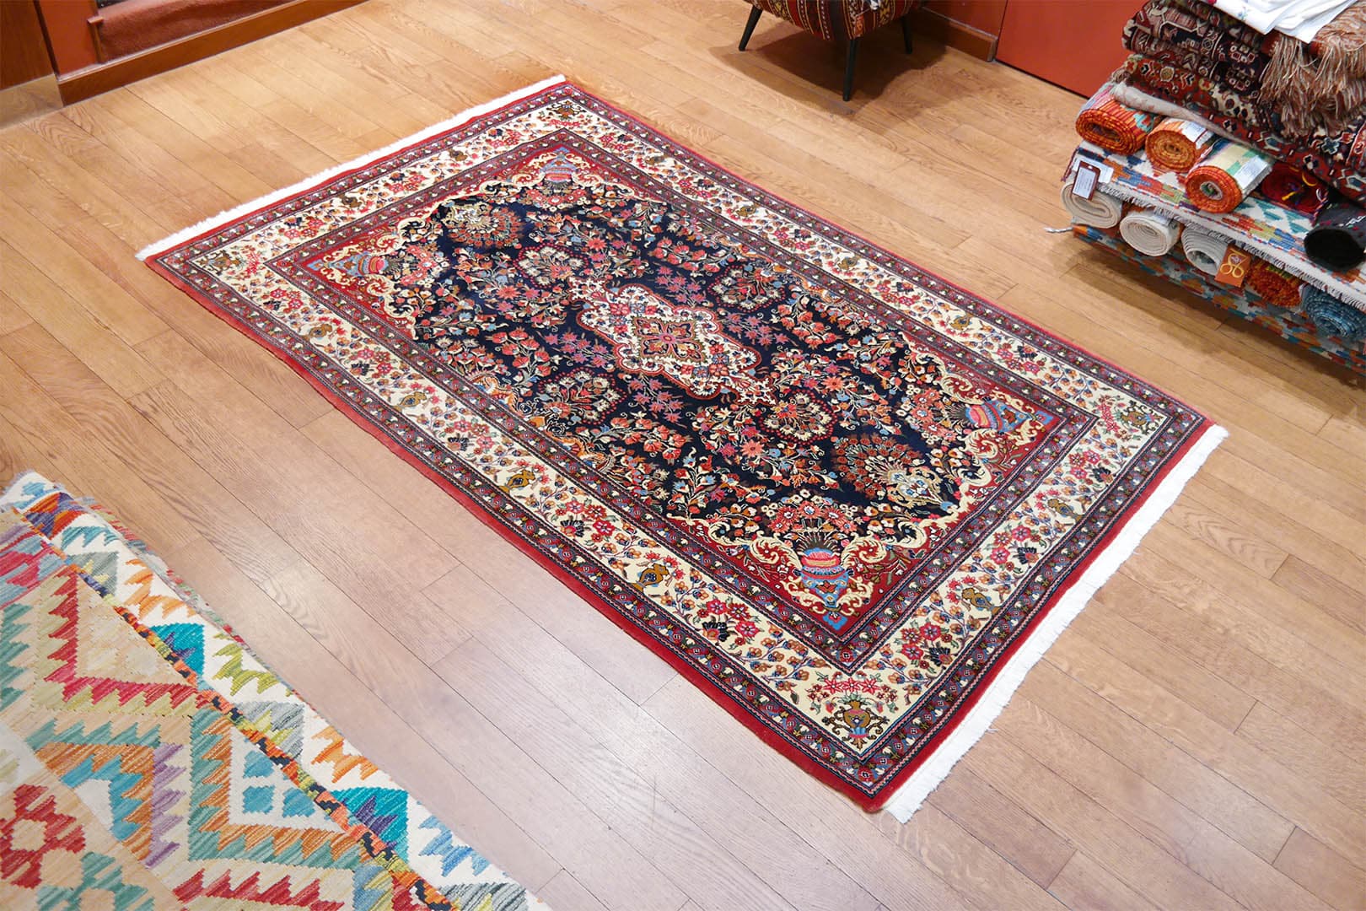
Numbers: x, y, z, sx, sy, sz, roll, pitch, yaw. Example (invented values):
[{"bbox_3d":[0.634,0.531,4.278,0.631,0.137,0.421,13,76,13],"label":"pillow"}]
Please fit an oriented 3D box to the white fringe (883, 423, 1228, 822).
[{"bbox_3d":[0.741,0.246,2.019,0.046,0.015,1.252,35,52,26],"label":"white fringe"}]

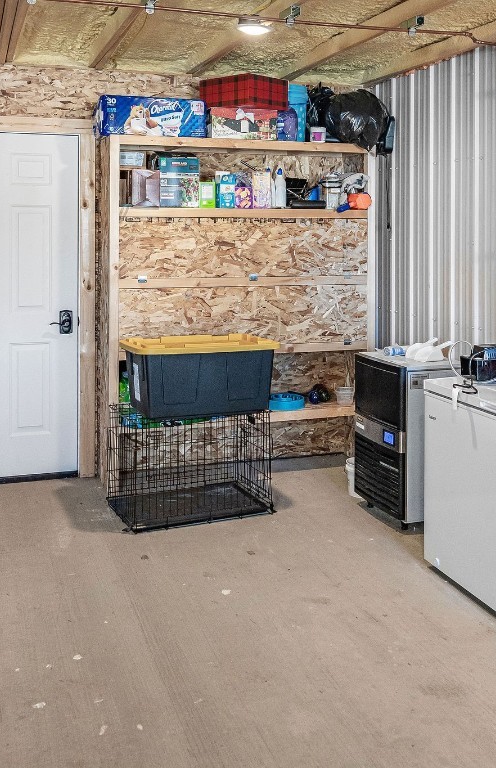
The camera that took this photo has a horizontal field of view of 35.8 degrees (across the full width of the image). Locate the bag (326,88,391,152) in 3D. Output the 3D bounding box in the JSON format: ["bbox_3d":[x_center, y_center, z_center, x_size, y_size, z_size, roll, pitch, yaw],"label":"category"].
[{"bbox_3d":[0.655,-1.570,4.560,0.380,0.350,0.350,-2,7,-18],"label":"bag"}]

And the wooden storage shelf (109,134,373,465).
[{"bbox_3d":[-0.050,-0.400,4.600,1.580,1.960,0.400,-2,7,-18],"label":"wooden storage shelf"}]

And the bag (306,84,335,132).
[{"bbox_3d":[0.460,-1.670,4.640,0.230,0.290,0.260,-2,7,-18],"label":"bag"}]

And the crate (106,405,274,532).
[{"bbox_3d":[-0.315,0.400,4.120,0.760,0.530,0.510,-3,8,-22],"label":"crate"}]

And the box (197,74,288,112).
[{"bbox_3d":[-0.020,-1.690,4.540,0.360,0.190,0.310,5,9,38],"label":"box"}]

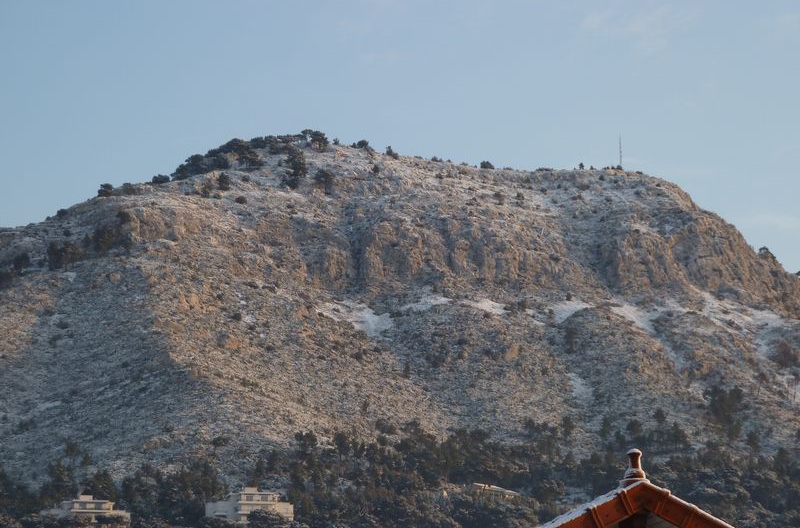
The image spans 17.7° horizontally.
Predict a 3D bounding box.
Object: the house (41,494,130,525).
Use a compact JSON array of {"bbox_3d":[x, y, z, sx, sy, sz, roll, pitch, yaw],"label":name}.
[{"bbox_3d":[-96.698,75.603,790.000,25.000,9.500,16.000,2,-11,-10],"label":"house"}]

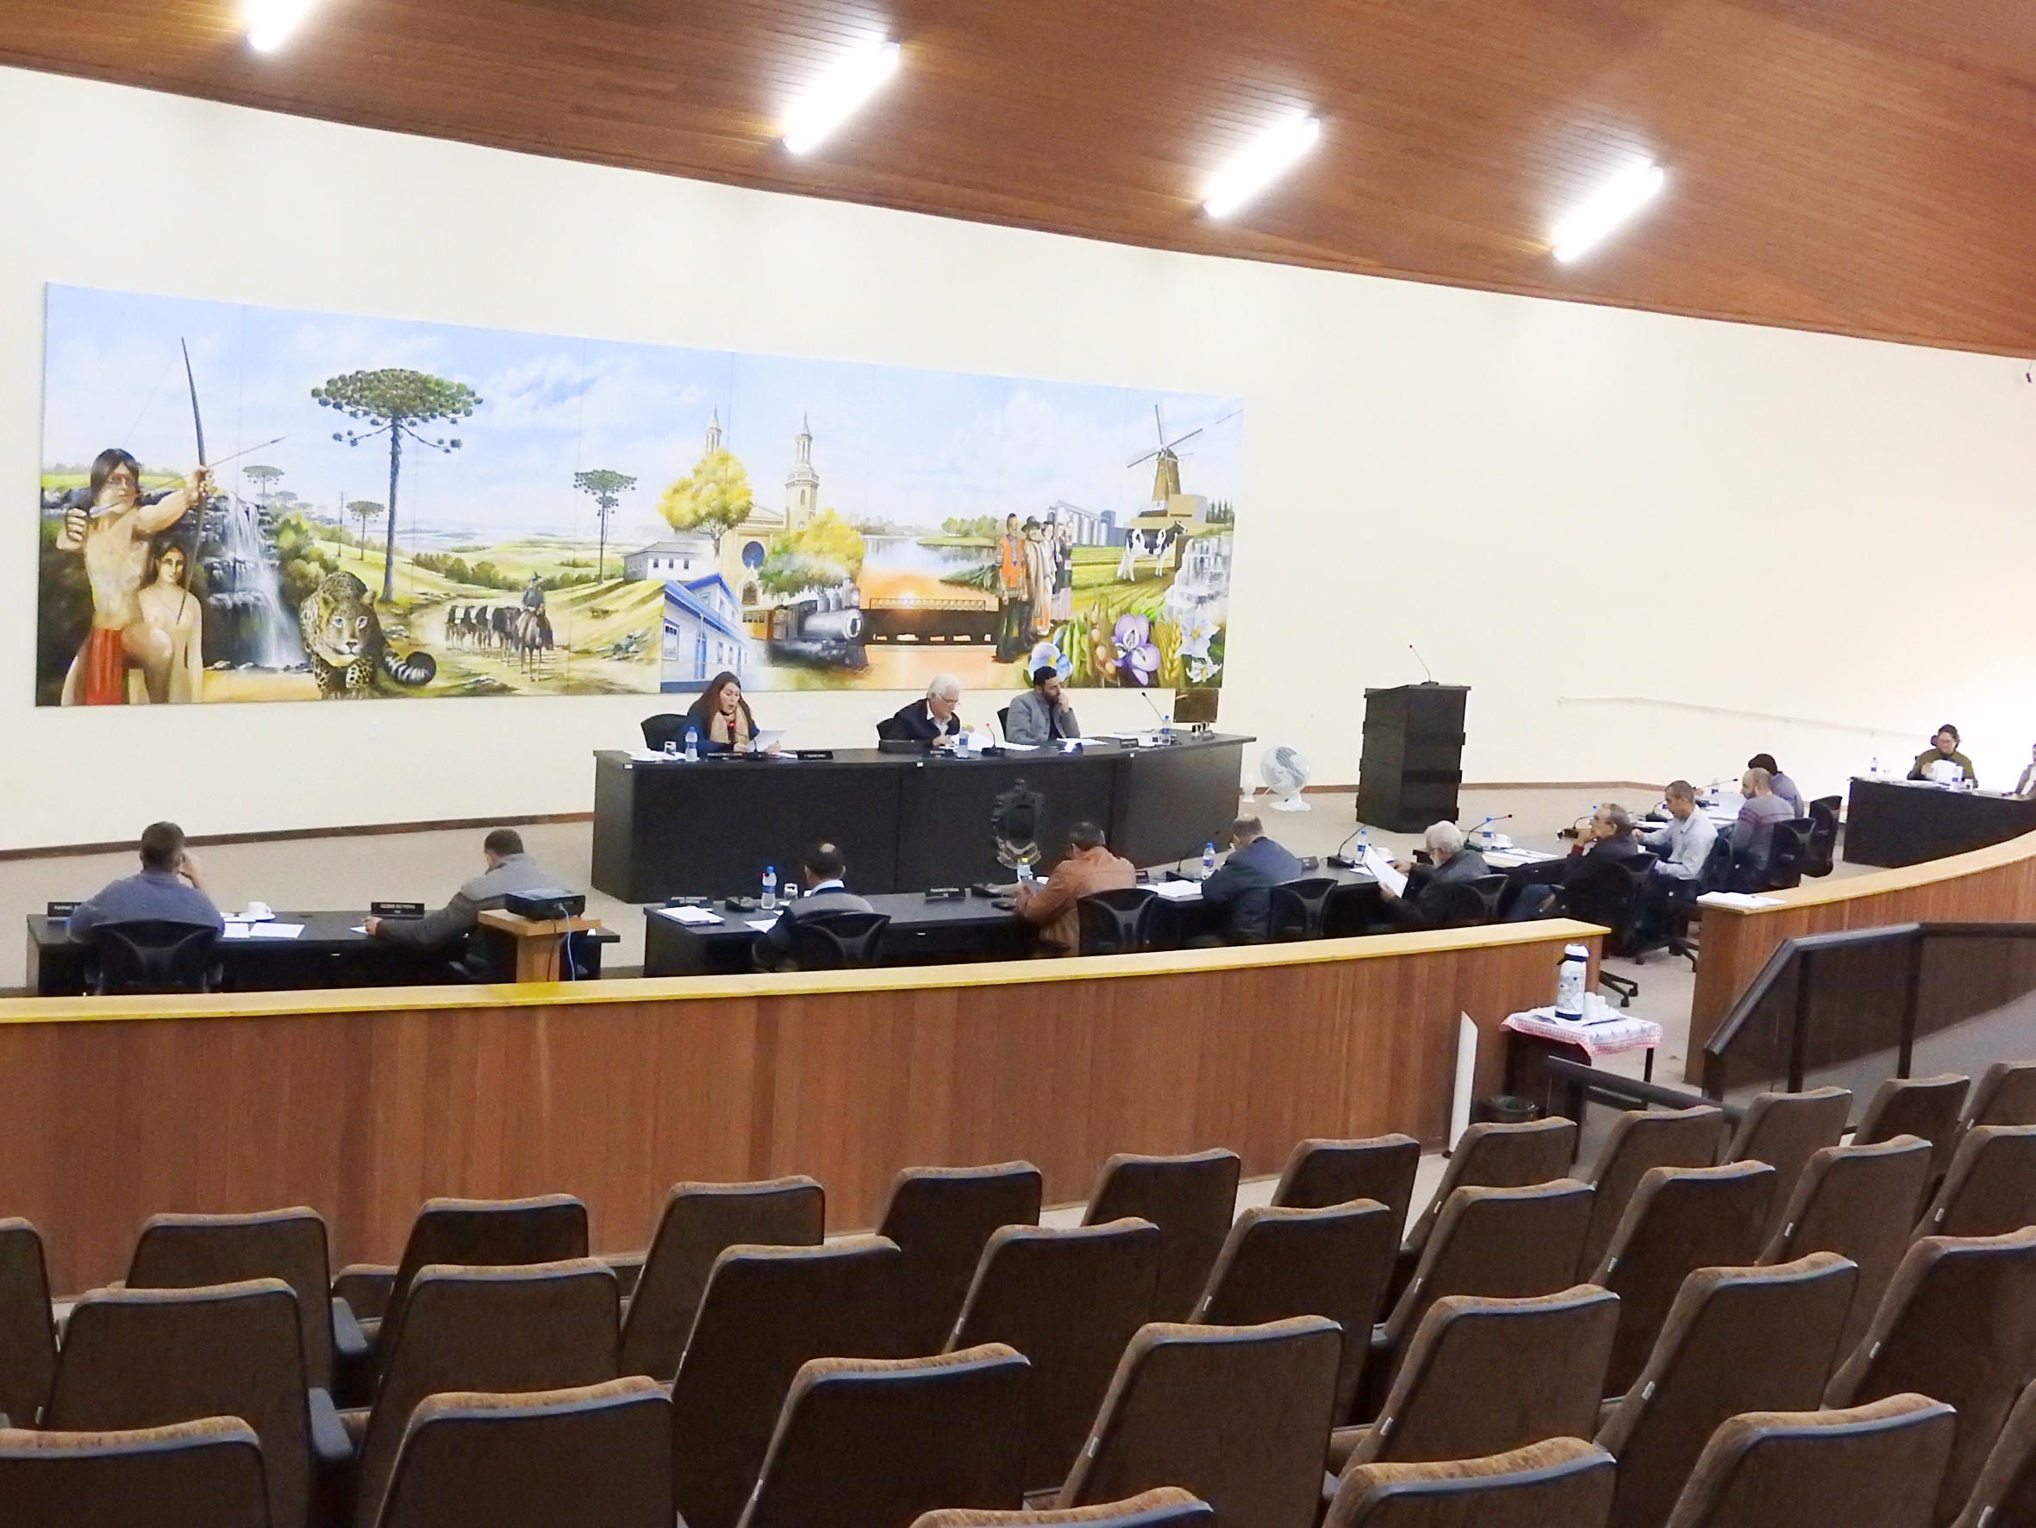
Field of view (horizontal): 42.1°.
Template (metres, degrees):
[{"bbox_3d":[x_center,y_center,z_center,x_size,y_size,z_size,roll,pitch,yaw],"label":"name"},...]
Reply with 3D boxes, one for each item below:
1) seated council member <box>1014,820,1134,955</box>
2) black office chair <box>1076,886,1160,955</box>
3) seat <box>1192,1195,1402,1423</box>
[{"bbox_3d":[0.276,0.850,13.743,0.560,1.250,0.760,-1,8,-38],"label":"seated council member"},{"bbox_3d":[0.321,1.038,13.705,0.600,0.900,0.600,-1,7,-36],"label":"black office chair"},{"bbox_3d":[0.472,1.357,5.882,0.560,0.930,0.620,0,7,-28],"label":"seat"}]

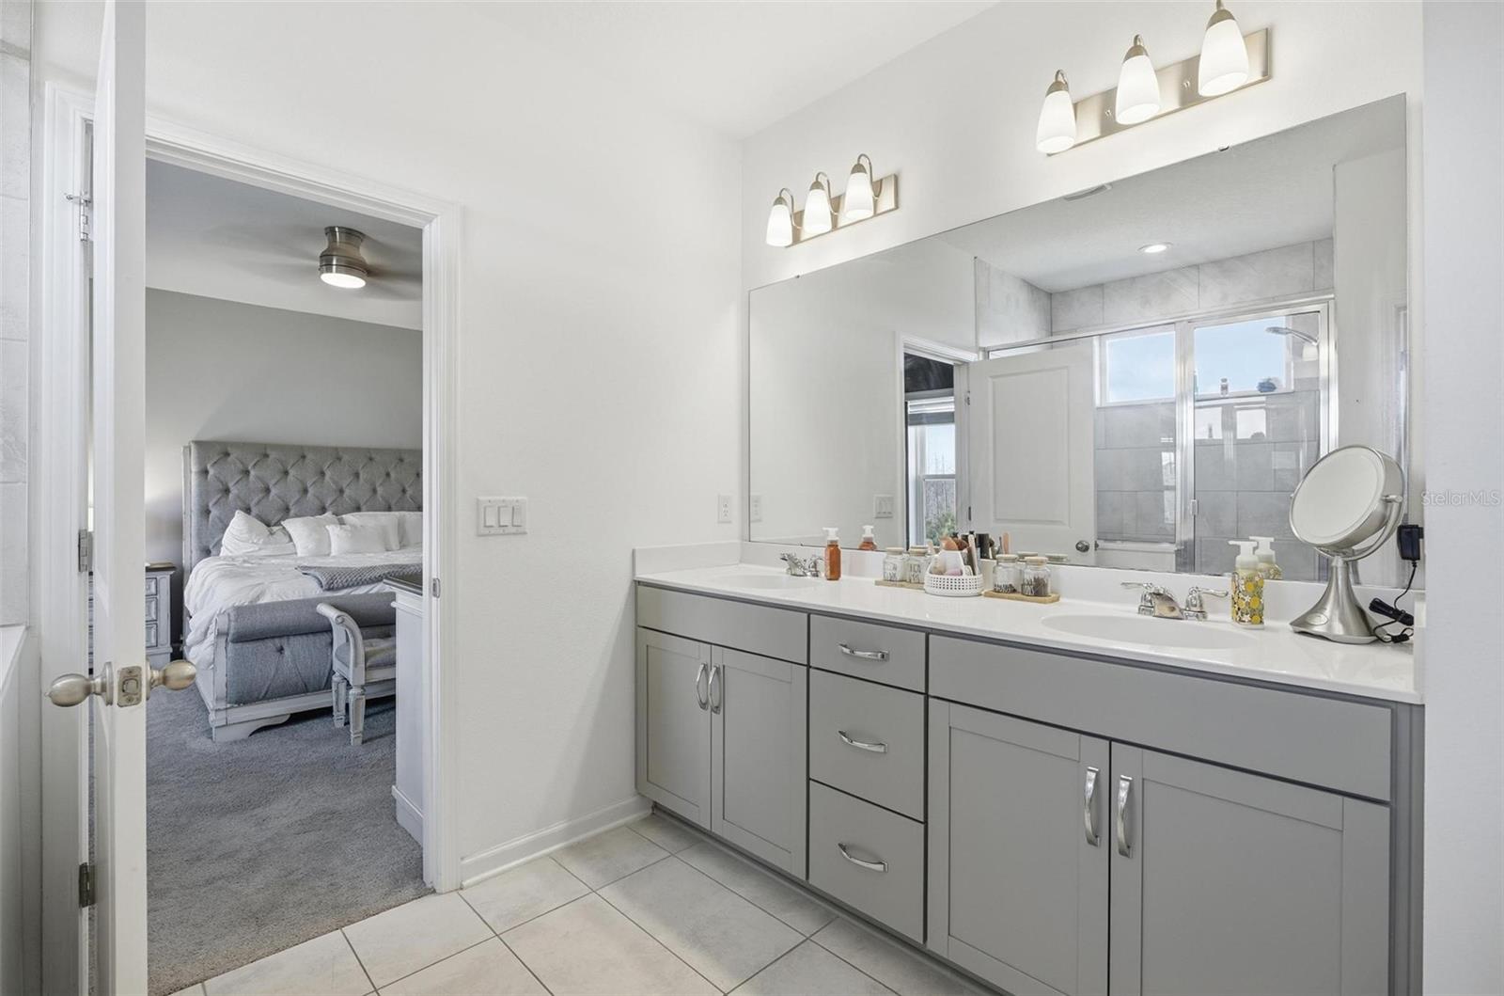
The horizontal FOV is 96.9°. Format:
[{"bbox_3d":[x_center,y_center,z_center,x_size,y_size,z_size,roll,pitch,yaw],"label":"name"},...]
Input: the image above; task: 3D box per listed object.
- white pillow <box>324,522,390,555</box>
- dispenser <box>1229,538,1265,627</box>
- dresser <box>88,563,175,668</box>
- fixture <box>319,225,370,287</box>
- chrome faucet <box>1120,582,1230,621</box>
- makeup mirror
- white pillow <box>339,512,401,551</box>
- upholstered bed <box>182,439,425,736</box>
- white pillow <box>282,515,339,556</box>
[{"bbox_3d":[-3.141,0.332,5.331,0.460,0.290,0.140,0,-20,-43],"label":"white pillow"},{"bbox_3d":[1.151,0.200,1.554,0.064,0.197,0.062,0,0,33],"label":"dispenser"},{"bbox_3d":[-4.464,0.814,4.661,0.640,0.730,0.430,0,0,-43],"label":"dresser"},{"bbox_3d":[-2.442,-1.437,3.994,0.251,0.288,0.251,0,0,-45],"label":"fixture"},{"bbox_3d":[1.028,0.257,1.650,0.150,0.082,0.231,0,0,-45],"label":"chrome faucet"},{"bbox_3d":[1.274,0.093,1.440,0.171,0.411,0.251,0,0,0],"label":"makeup mirror"},{"bbox_3d":[-3.169,0.283,5.536,0.480,0.380,0.190,0,-20,-43],"label":"white pillow"},{"bbox_3d":[-2.708,0.371,4.833,2.050,1.620,2.520,0,0,-43],"label":"upholstered bed"},{"bbox_3d":[-3.457,0.301,5.255,0.411,0.361,0.150,0,-20,-45],"label":"white pillow"}]

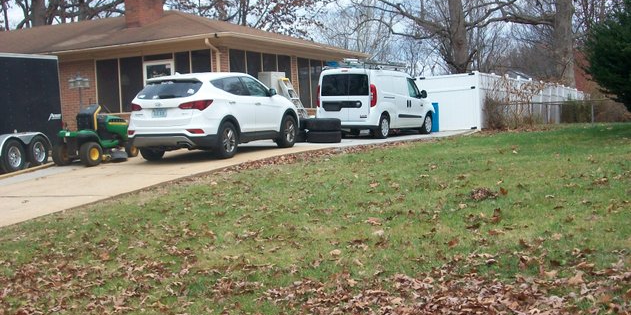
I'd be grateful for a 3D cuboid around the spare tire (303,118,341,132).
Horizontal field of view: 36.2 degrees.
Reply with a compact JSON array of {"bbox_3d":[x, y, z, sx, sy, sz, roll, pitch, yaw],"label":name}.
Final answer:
[{"bbox_3d":[0.185,-0.797,23.300,0.875,0.285,0.875,-2,4,0],"label":"spare tire"}]

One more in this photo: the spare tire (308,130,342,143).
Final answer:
[{"bbox_3d":[0.212,-0.503,23.300,0.875,0.285,0.875,-2,4,0],"label":"spare tire"}]

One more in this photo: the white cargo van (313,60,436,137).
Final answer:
[{"bbox_3d":[1.878,-1.635,27.437,1.920,2.060,4.740,2,4,28],"label":"white cargo van"}]

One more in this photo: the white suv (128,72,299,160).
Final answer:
[{"bbox_3d":[-1.970,-0.907,20.133,1.930,1.680,4.700,-1,4,24],"label":"white suv"}]

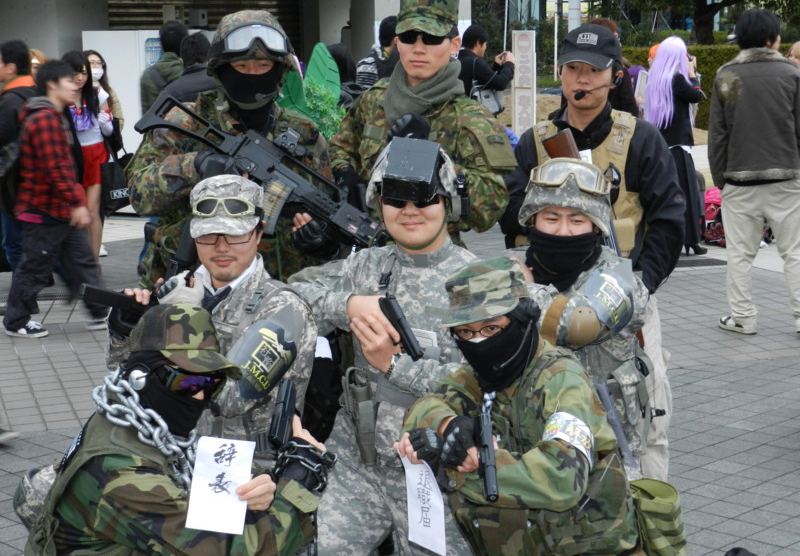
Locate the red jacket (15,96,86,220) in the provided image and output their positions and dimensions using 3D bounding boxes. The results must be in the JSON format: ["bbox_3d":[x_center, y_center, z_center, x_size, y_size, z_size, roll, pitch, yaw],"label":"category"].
[{"bbox_3d":[-2.042,-0.698,8.100,0.360,0.700,0.430,1,8,10],"label":"red jacket"}]

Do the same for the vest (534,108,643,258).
[{"bbox_3d":[0.548,-0.263,4.120,0.370,0.490,0.270,1,8,12],"label":"vest"}]

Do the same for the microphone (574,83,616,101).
[{"bbox_3d":[0.568,-0.542,4.030,0.090,0.055,0.120,3,9,25],"label":"microphone"}]

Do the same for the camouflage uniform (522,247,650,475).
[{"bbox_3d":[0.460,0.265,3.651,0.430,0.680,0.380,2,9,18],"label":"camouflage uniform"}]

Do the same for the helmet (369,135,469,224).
[{"bbox_3d":[0.042,-0.249,3.500,0.245,0.210,0.310,1,14,10],"label":"helmet"}]

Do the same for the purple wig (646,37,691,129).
[{"bbox_3d":[2.045,-1.487,10.600,0.320,0.700,0.270,-8,11,-39],"label":"purple wig"}]

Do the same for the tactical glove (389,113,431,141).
[{"bbox_3d":[0.026,-0.404,3.750,0.120,0.090,0.100,-8,11,-39],"label":"tactical glove"}]

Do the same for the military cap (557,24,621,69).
[{"bbox_3d":[0.548,-0.673,4.030,0.180,0.135,0.260,2,9,20],"label":"military cap"}]

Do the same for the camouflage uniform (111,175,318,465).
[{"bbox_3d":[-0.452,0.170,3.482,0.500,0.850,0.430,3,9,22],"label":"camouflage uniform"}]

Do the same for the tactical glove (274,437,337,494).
[{"bbox_3d":[-0.199,0.395,2.920,0.110,0.125,0.120,4,10,30],"label":"tactical glove"}]

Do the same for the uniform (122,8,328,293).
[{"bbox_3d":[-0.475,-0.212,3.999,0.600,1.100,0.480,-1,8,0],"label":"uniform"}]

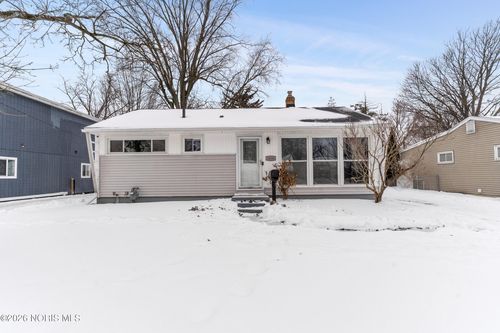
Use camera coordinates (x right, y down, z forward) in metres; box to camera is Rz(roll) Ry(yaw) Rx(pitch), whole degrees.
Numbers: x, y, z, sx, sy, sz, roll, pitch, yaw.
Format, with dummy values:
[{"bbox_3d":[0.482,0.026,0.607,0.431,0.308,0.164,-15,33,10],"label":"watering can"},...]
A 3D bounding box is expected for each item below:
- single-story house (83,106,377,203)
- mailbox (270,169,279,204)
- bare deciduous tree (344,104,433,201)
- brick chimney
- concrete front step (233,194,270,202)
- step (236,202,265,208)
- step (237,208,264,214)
[{"bbox_3d":[-0.480,-0.930,14.000,11.800,4.750,9.100,0,0,0],"label":"single-story house"},{"bbox_3d":[0.930,0.750,9.300,0.270,1.300,0.470,0,0,0],"label":"mailbox"},{"bbox_3d":[5.200,-0.490,9.400,3.300,3.650,2.800,0,0,0],"label":"bare deciduous tree"},{"bbox_3d":[2.300,-3.900,14.400,0.540,1.000,0.540,0,0,0],"label":"brick chimney"},{"bbox_3d":[0.040,1.250,9.600,1.380,0.170,0.800,0,0,0],"label":"concrete front step"},{"bbox_3d":[0.060,1.390,9.070,0.980,0.170,0.310,0,0,0],"label":"step"},{"bbox_3d":[0.040,1.570,8.800,0.940,0.170,0.310,0,0,0],"label":"step"}]

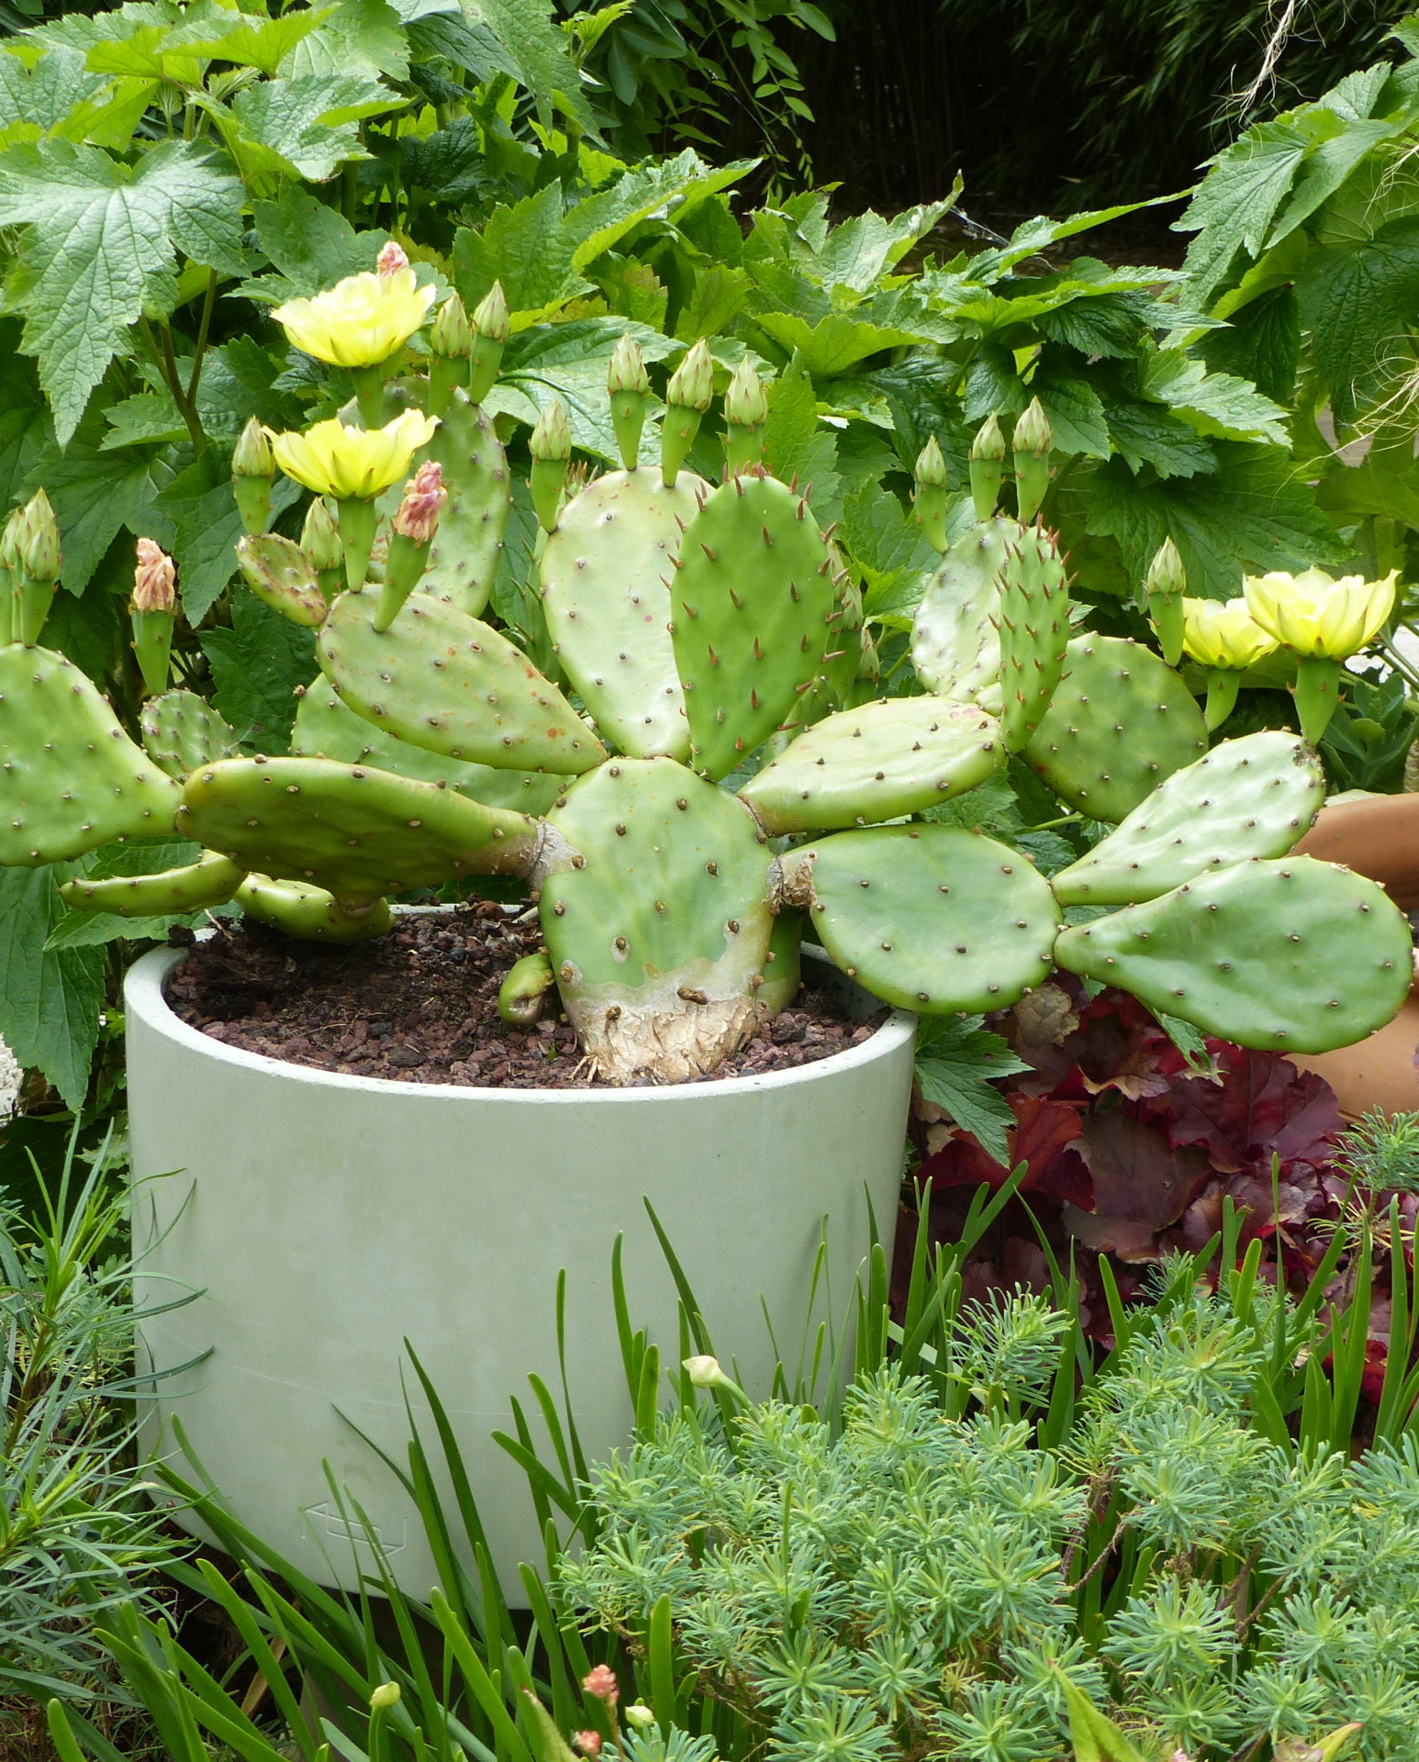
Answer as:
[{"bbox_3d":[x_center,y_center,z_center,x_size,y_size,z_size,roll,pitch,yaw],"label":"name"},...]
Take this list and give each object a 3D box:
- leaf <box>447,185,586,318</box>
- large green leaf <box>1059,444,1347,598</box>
[{"bbox_3d":[-0.109,-0.362,2.180,0.078,0.071,0.060,1,12,0],"label":"leaf"},{"bbox_3d":[0.269,-0.196,2.080,0.151,0.078,0.060,1,12,0],"label":"large green leaf"}]

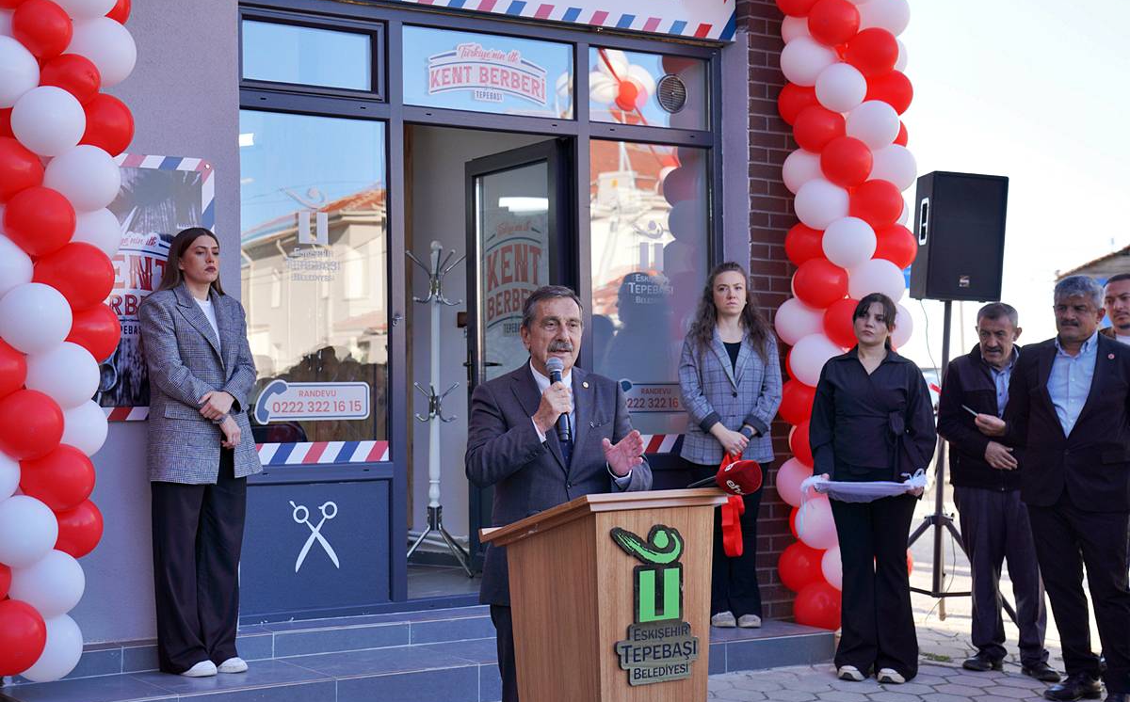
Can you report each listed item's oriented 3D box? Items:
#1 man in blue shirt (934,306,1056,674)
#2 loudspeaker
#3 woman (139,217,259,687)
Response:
[{"bbox_3d":[1.902,0.608,6.500,0.520,1.643,0.380,-1,-2,14],"label":"man in blue shirt"},{"bbox_3d":[2.020,-0.582,7.630,0.400,0.640,0.370,3,2,-7],"label":"loudspeaker"},{"bbox_3d":[-1.414,0.388,5.700,0.450,1.732,0.320,0,-2,-32],"label":"woman"}]

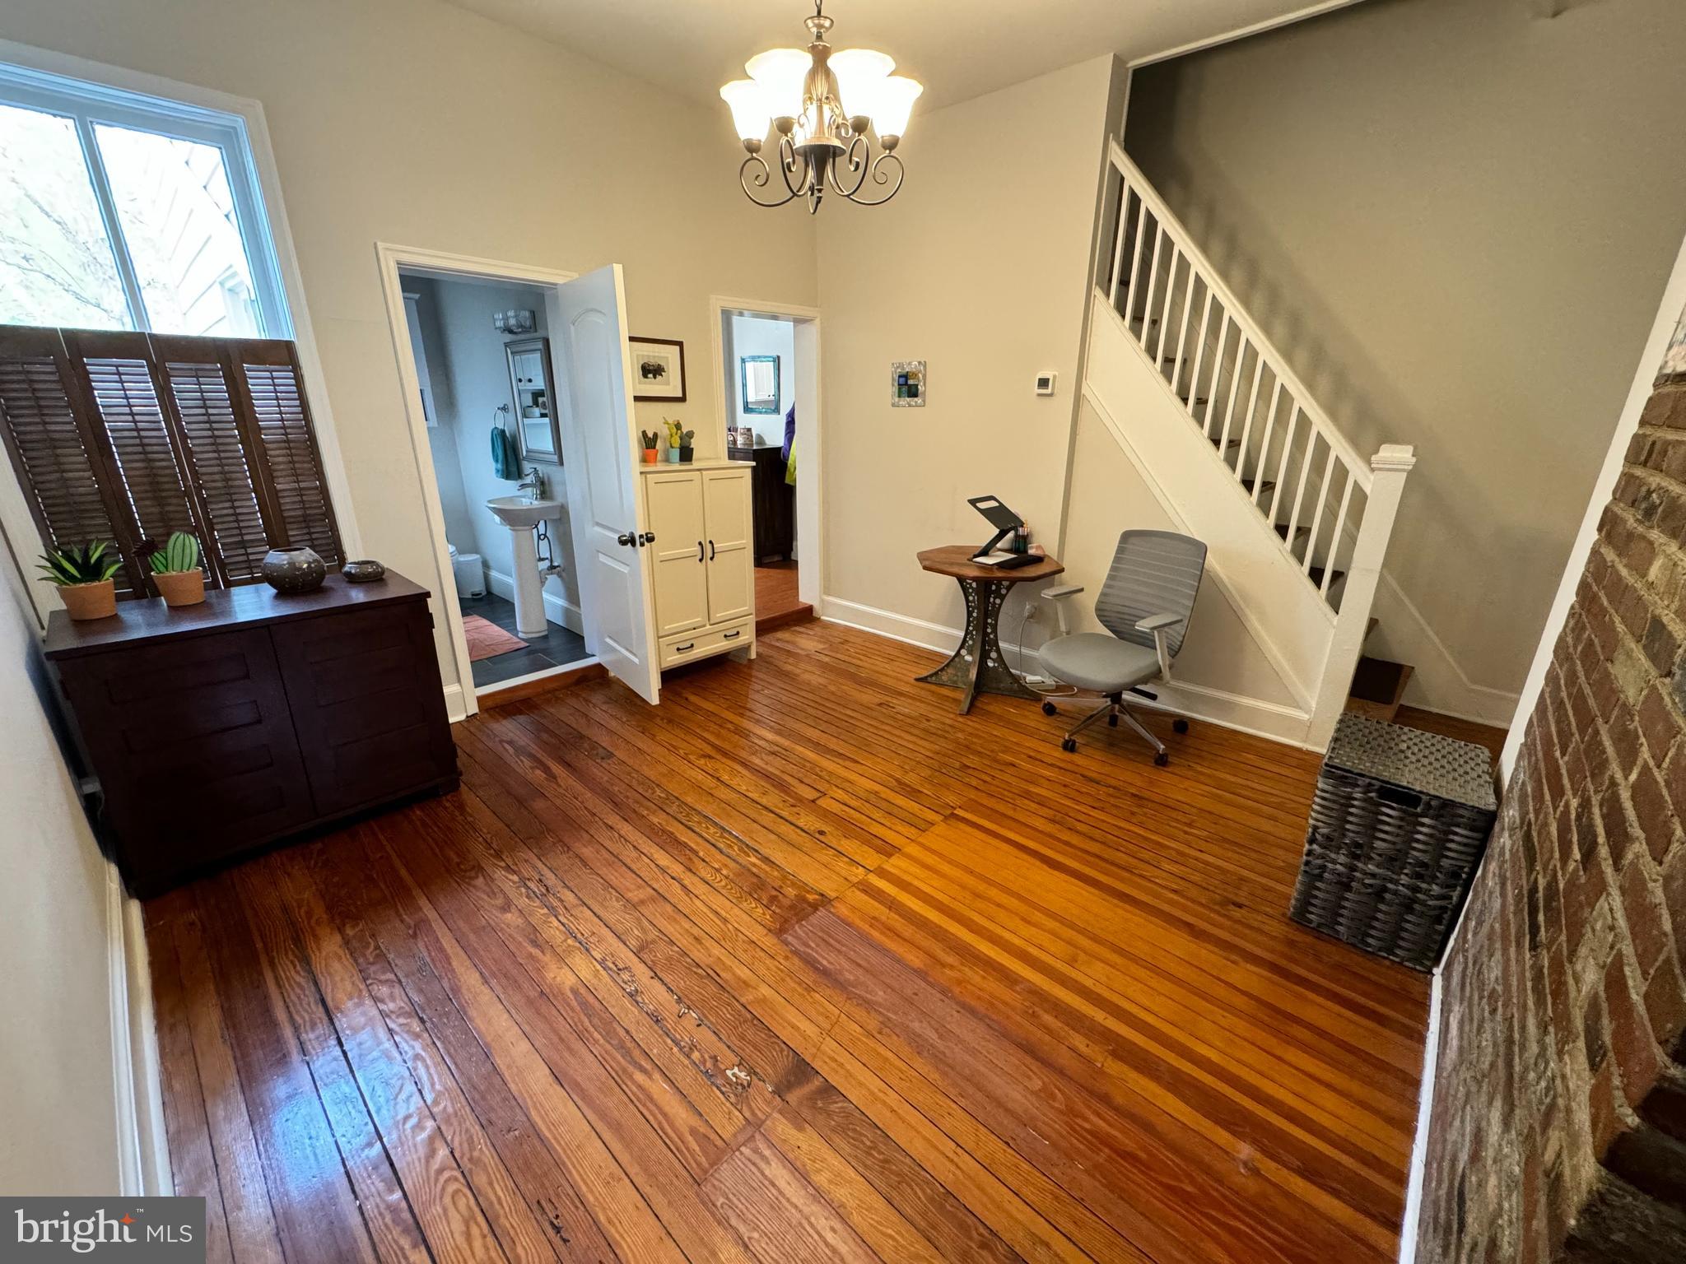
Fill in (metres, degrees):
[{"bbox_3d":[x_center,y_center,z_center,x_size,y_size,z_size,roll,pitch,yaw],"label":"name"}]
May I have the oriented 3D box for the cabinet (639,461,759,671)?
[{"bbox_3d":[-0.939,-0.370,4.144,0.387,1.250,0.784,17,25,40],"label":"cabinet"}]

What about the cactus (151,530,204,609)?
[{"bbox_3d":[-2.436,-0.230,2.495,0.125,0.266,0.138,17,25,40],"label":"cactus"}]

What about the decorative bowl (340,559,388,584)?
[{"bbox_3d":[-1.948,-0.246,2.776,0.148,0.068,0.148,17,25,40],"label":"decorative bowl"}]

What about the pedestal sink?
[{"bbox_3d":[-1.948,-0.376,4.210,0.498,0.845,0.387,16,24,38],"label":"pedestal sink"}]

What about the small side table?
[{"bbox_3d":[0.771,-0.024,3.797,0.750,0.760,0.750,8,20,19],"label":"small side table"}]

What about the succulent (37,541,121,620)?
[{"bbox_3d":[-2.609,-0.179,2.340,0.180,0.271,0.187,17,25,40],"label":"succulent"}]

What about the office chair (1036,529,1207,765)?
[{"bbox_3d":[1.309,0.054,3.259,0.671,0.972,0.640,-11,22,-30],"label":"office chair"}]

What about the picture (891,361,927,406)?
[{"bbox_3d":[0.398,-1.530,4.206,0.264,0.258,0.021,17,25,40],"label":"picture"}]

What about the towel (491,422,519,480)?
[{"bbox_3d":[-2.203,-1.170,4.449,0.139,0.336,0.075,17,25,40],"label":"towel"}]

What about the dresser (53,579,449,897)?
[{"bbox_3d":[-2.220,0.310,2.700,0.546,0.886,1.017,18,26,41],"label":"dresser"}]

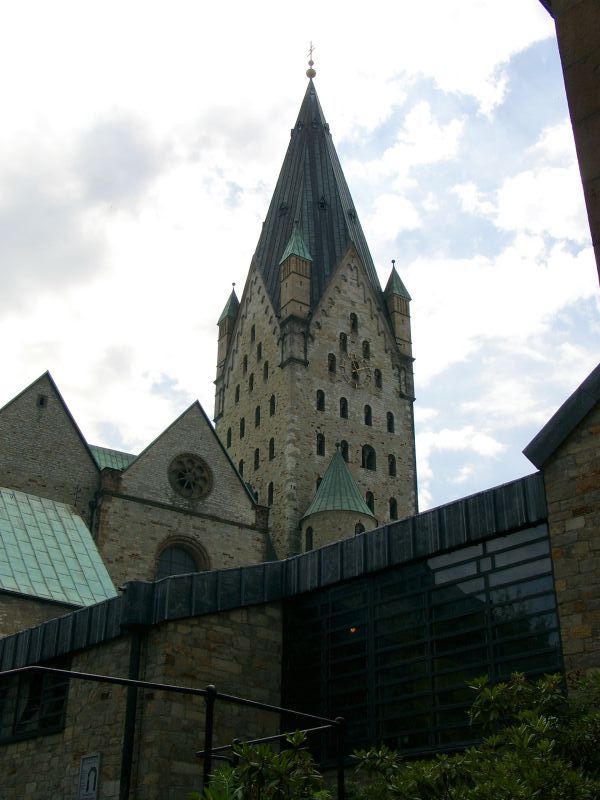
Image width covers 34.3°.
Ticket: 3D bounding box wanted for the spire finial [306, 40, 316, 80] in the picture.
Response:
[{"bbox_3d":[1.420,-41.060,116.990,1.200,6.400,1.700,17,-33,-28],"label":"spire finial"}]

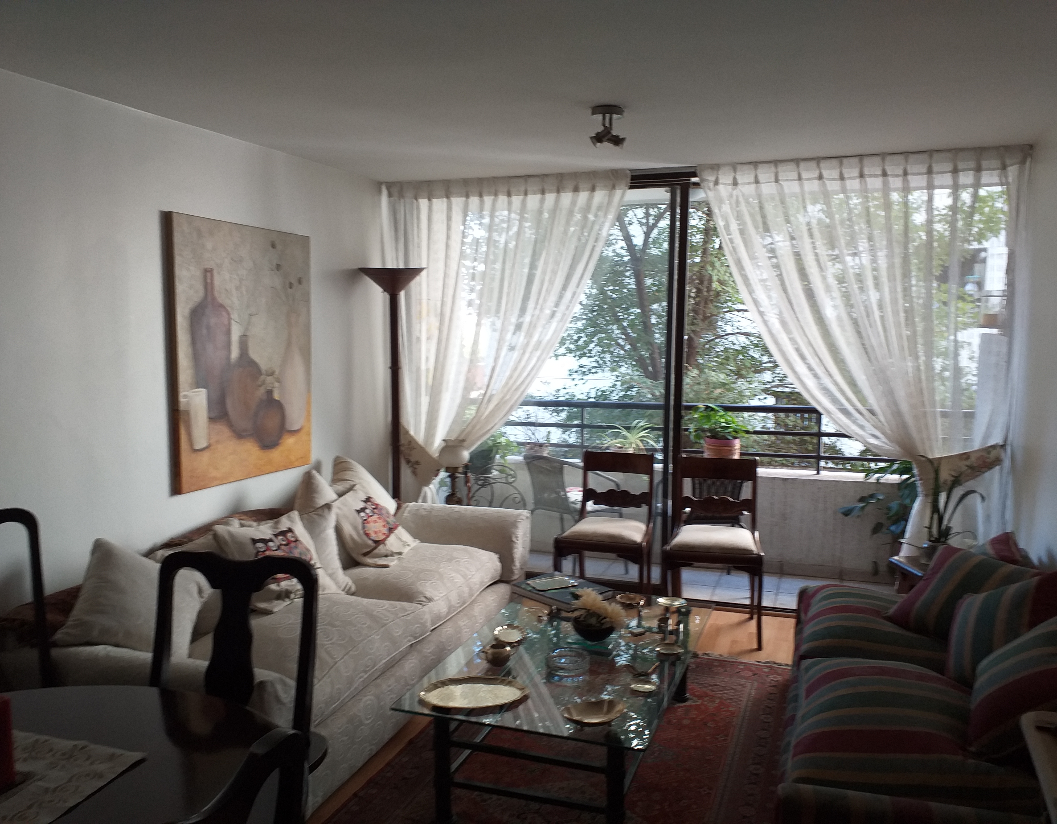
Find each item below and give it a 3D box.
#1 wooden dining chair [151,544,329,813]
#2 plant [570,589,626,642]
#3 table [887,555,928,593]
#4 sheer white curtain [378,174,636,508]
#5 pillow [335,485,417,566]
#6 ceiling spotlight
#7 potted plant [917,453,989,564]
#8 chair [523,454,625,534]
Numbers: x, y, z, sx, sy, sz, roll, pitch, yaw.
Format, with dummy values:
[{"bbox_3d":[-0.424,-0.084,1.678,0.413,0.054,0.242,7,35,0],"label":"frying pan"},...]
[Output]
[{"bbox_3d":[-0.729,0.853,1.711,0.490,0.985,0.550,2,6,11],"label":"wooden dining chair"},{"bbox_3d":[0.248,0.729,2.958,0.195,0.180,0.160,1,6,5],"label":"plant"},{"bbox_3d":[1.832,0.932,3.635,0.350,0.500,0.340,0,6,-10],"label":"table"},{"bbox_3d":[-0.169,-0.139,4.754,1.500,2.330,0.130,2,6,19],"label":"sheer white curtain"},{"bbox_3d":[-0.734,0.544,3.973,0.140,0.410,0.410,-44,-2,14],"label":"pillow"},{"bbox_3d":[0.308,-1.111,3.229,0.140,0.150,0.130,1,6,5],"label":"ceiling spotlight"},{"bbox_3d":[1.803,0.411,3.513,0.290,0.470,0.250,3,6,21],"label":"potted plant"},{"bbox_3d":[0.261,0.646,5.264,0.550,0.770,0.530,-4,7,-38],"label":"chair"}]

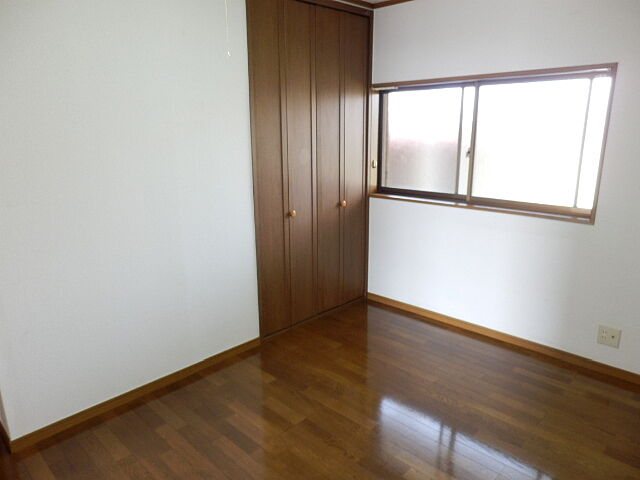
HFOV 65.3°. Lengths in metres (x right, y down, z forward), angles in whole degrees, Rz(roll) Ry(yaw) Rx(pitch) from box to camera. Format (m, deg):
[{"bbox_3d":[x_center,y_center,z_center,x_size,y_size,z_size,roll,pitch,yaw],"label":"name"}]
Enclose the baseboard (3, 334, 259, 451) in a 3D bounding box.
[{"bbox_3d":[-0.943,0.838,2.897,0.016,0.060,1.530,13,20,42],"label":"baseboard"}]

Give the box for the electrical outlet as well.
[{"bbox_3d":[1.717,0.578,2.966,0.119,0.120,0.012,13,20,42],"label":"electrical outlet"}]

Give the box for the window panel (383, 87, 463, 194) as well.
[{"bbox_3d":[0.738,-0.729,3.706,0.690,0.760,0.040,13,20,42],"label":"window panel"}]

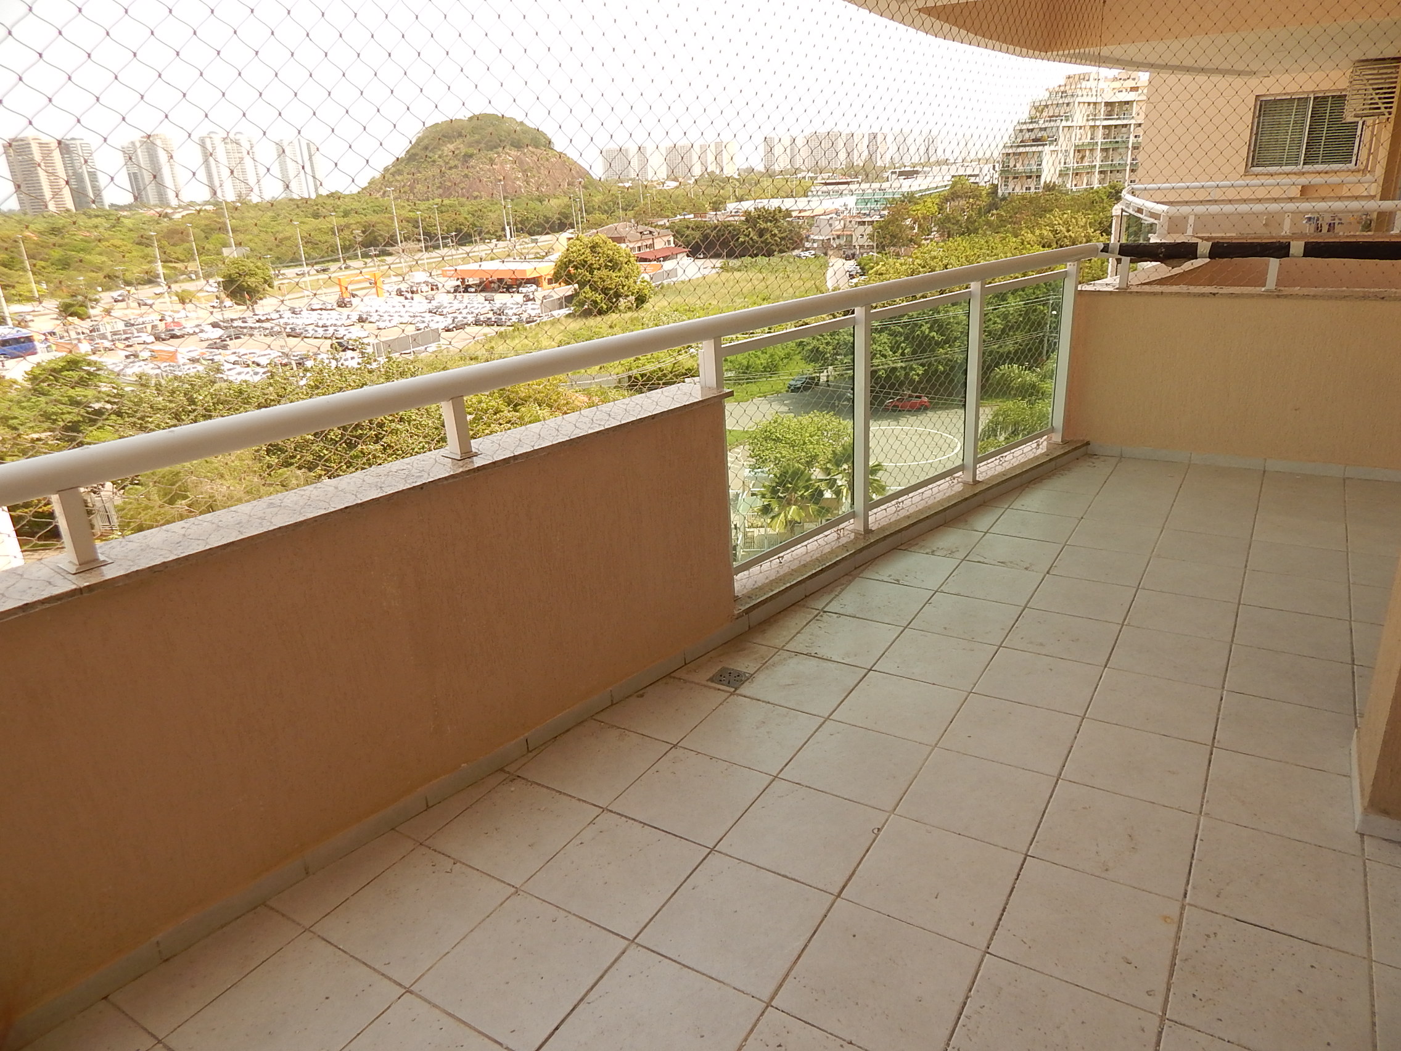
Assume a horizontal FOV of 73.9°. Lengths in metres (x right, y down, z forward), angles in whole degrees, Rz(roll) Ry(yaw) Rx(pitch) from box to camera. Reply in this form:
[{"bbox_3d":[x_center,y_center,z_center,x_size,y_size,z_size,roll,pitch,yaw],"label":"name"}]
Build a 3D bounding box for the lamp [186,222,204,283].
[{"bbox_3d":[-135.495,-73.101,250.246,2.200,14.870,0.600,10,25,31],"label":"lamp"}]

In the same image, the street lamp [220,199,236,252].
[{"bbox_3d":[-102.587,-61.039,205.799,2.800,20.750,0.600,10,25,31],"label":"street lamp"}]

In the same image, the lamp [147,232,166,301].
[{"bbox_3d":[-109.835,-51.450,189.495,2.200,15.100,0.600,10,25,31],"label":"lamp"}]

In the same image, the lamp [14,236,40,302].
[{"bbox_3d":[-155.074,-58.911,215.379,2.200,14.990,0.600,10,25,31],"label":"lamp"}]

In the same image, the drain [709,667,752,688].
[{"bbox_3d":[0.093,0.496,3.011,0.108,0.010,0.102,9,24,31],"label":"drain"}]

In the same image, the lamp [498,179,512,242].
[{"bbox_3d":[-75.341,-121.554,360.513,2.800,21.360,0.600,10,25,31],"label":"lamp"}]

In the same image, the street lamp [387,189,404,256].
[{"bbox_3d":[-79.393,-77.240,244.523,2.800,21.300,0.600,10,25,31],"label":"street lamp"}]

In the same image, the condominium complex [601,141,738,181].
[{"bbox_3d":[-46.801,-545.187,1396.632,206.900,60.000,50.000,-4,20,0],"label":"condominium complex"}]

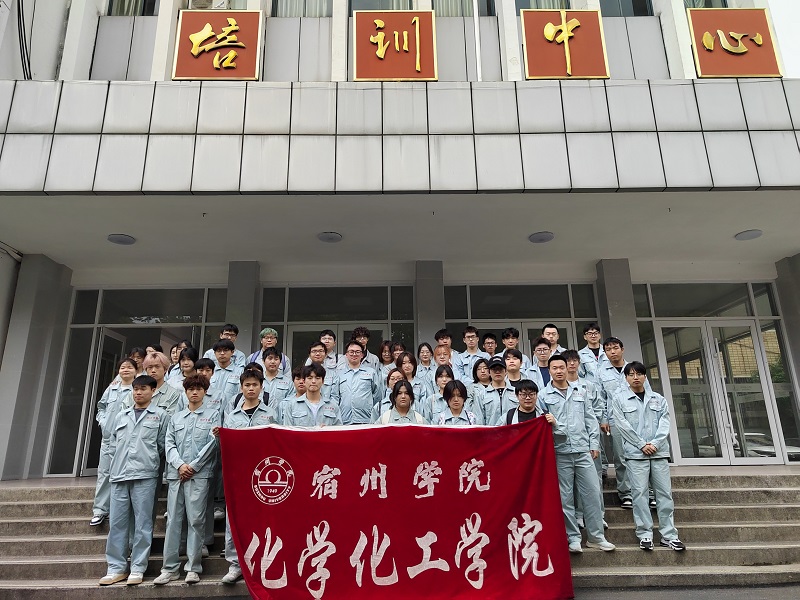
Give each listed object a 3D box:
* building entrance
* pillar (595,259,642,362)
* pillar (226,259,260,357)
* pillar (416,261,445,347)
[{"bbox_3d":[5.830,1.655,9.747,1.920,2.629,0.160,-1,-16,-1],"label":"building entrance"},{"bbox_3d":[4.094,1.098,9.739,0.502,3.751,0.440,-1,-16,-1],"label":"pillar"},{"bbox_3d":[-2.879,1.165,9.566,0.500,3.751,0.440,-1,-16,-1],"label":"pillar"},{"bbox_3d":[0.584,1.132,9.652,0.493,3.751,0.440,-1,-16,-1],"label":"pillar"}]

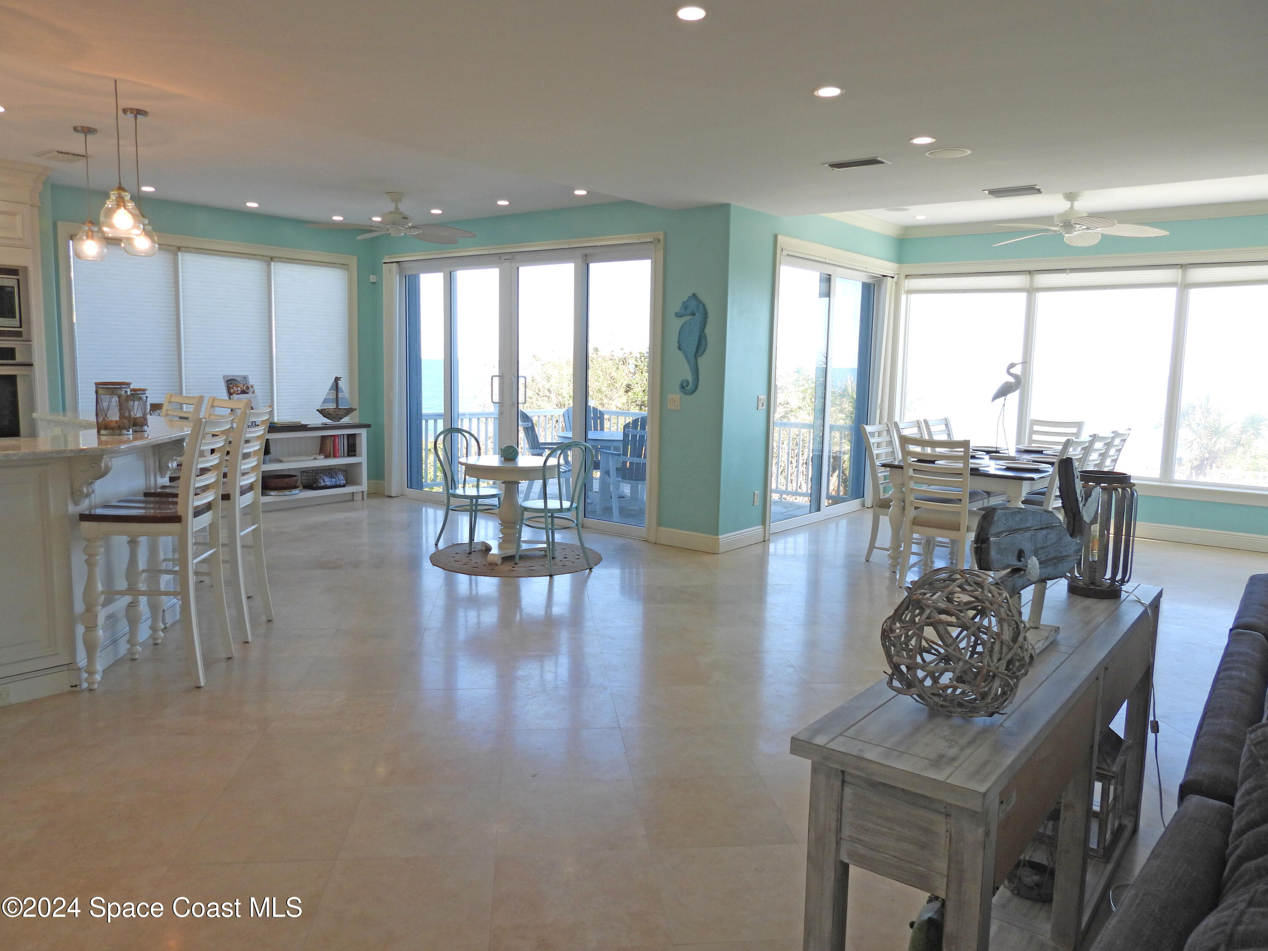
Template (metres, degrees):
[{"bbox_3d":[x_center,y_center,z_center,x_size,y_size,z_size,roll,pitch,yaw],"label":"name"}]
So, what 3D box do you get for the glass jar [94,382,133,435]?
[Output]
[{"bbox_3d":[-2.533,-0.324,4.292,0.177,0.245,0.177,-3,8,-30],"label":"glass jar"}]

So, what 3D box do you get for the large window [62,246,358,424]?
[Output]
[{"bbox_3d":[-3.773,-1.230,8.241,0.100,1.680,2.660,7,9,37],"label":"large window"}]

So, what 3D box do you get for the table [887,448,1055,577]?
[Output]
[{"bbox_3d":[2.838,0.262,6.902,1.060,0.760,2.150,7,9,38],"label":"table"}]

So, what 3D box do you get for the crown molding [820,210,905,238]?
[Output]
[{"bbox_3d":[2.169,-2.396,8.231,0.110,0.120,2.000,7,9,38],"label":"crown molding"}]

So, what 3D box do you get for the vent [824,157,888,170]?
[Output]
[{"bbox_3d":[1.330,-1.850,5.236,0.350,0.030,0.200,7,9,37],"label":"vent"}]

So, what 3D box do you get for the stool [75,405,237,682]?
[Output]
[{"bbox_3d":[-2.117,0.320,3.962,0.535,1.187,0.455,0,7,-7],"label":"stool"}]

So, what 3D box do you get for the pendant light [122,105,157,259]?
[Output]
[{"bbox_3d":[-2.477,-1.458,4.398,0.179,0.690,0.179,-3,8,-30],"label":"pendant light"}]

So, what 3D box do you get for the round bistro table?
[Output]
[{"bbox_3d":[-0.918,0.266,6.457,0.720,0.755,0.720,1,7,0],"label":"round bistro table"}]

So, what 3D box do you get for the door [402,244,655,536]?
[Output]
[{"bbox_3d":[-1.142,-0.826,8.195,3.214,2.410,0.130,7,9,37],"label":"door"}]

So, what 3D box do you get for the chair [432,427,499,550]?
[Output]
[{"bbox_3d":[-1.288,0.121,6.923,0.500,0.910,0.420,8,10,42],"label":"chair"}]

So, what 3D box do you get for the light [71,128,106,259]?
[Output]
[{"bbox_3d":[-2.946,-1.518,4.756,0.178,0.681,0.178,-3,8,-30],"label":"light"}]

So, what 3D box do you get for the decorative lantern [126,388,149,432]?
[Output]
[{"bbox_3d":[-2.659,-0.349,4.667,0.155,0.225,0.155,7,9,37],"label":"decorative lantern"}]

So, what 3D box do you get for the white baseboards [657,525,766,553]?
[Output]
[{"bbox_3d":[0.657,0.493,7.367,0.620,0.140,0.690,7,9,37],"label":"white baseboards"}]

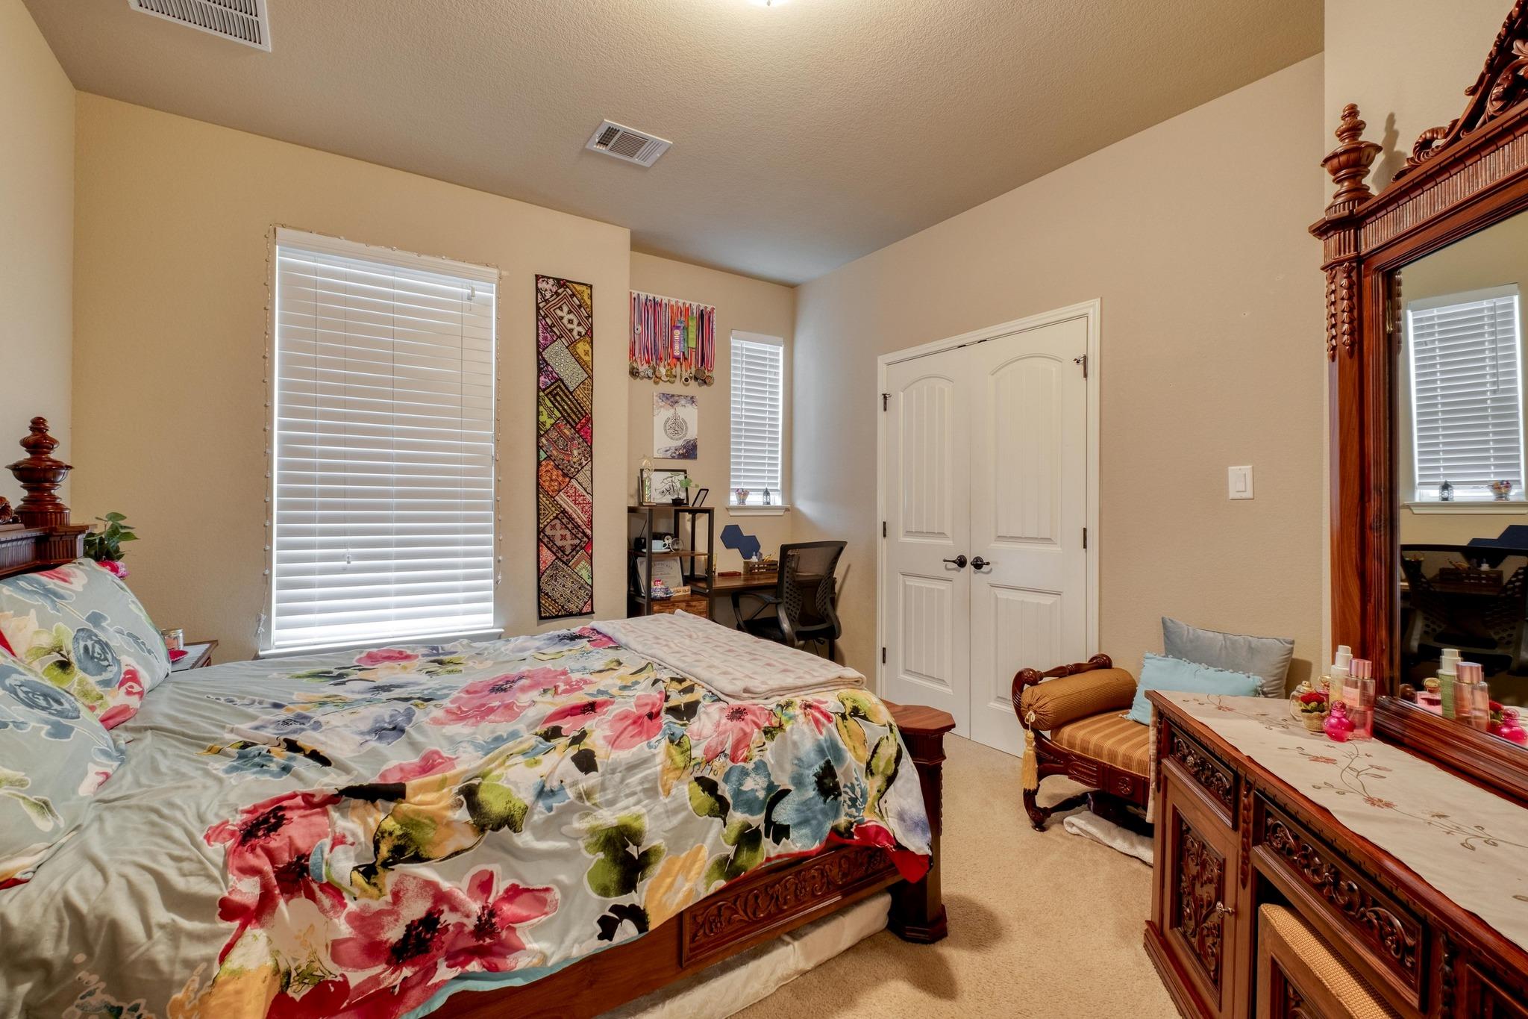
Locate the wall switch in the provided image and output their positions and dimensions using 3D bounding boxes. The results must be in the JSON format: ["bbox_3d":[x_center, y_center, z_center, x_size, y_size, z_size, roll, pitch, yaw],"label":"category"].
[{"bbox_3d":[1.724,-0.095,2.302,0.012,0.119,0.074,0,0,-35],"label":"wall switch"}]

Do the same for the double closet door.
[{"bbox_3d":[1.061,0.168,3.280,0.060,2.050,1.235,0,0,-35],"label":"double closet door"}]

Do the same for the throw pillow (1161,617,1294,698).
[{"bbox_3d":[1.615,0.609,2.264,0.130,0.400,0.400,20,-11,-33],"label":"throw pillow"}]

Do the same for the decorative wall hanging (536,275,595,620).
[{"bbox_3d":[-1.027,-0.315,3.321,0.300,1.765,0.012,0,0,-35],"label":"decorative wall hanging"}]

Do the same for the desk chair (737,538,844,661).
[{"bbox_3d":[0.125,0.688,3.635,0.560,0.990,0.600,0,0,-35],"label":"desk chair"}]

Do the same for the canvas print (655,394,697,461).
[{"bbox_3d":[-0.547,-0.518,3.999,0.303,0.404,0.025,0,0,-35],"label":"canvas print"}]

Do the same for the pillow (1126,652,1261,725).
[{"bbox_3d":[1.514,0.676,2.261,0.120,0.270,0.390,29,-12,-24],"label":"pillow"}]

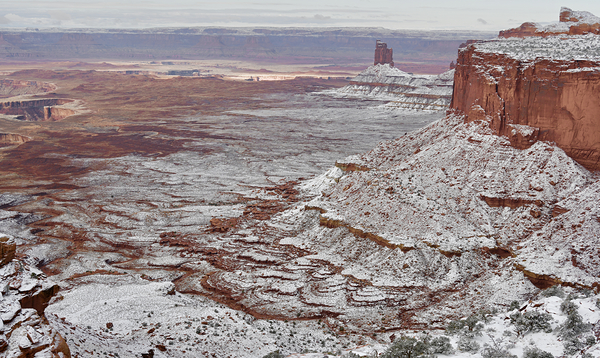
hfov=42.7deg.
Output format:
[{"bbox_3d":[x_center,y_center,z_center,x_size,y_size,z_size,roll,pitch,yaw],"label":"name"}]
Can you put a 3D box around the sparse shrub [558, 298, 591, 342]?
[{"bbox_3d":[23.633,12.053,66.000,2.755,4.102,2.480,0,11,0],"label":"sparse shrub"}]

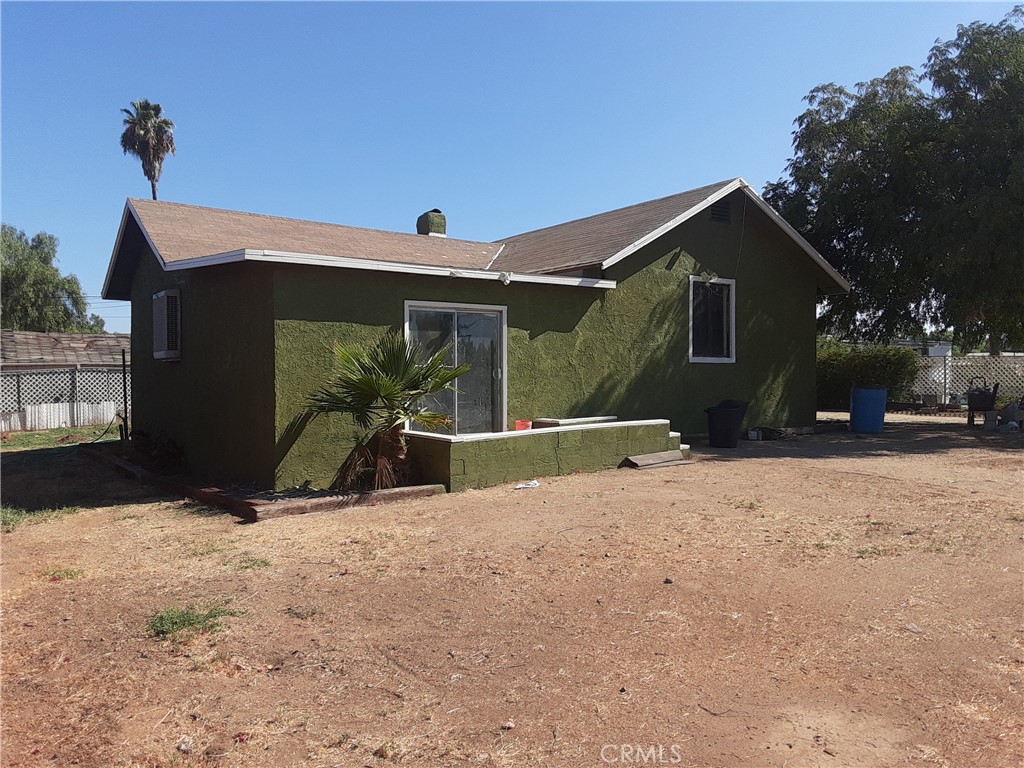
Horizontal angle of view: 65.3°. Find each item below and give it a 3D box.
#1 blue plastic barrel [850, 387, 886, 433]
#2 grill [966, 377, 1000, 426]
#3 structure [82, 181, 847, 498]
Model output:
[{"bbox_3d":[7.192,0.520,16.100,0.700,0.900,0.700,-1,1,-35],"label":"blue plastic barrel"},{"bbox_3d":[9.956,0.370,16.900,0.650,1.030,0.520,0,1,27],"label":"grill"},{"bbox_3d":[-1.027,-1.271,17.379,12.582,5.119,10.588,-1,1,-35],"label":"structure"}]

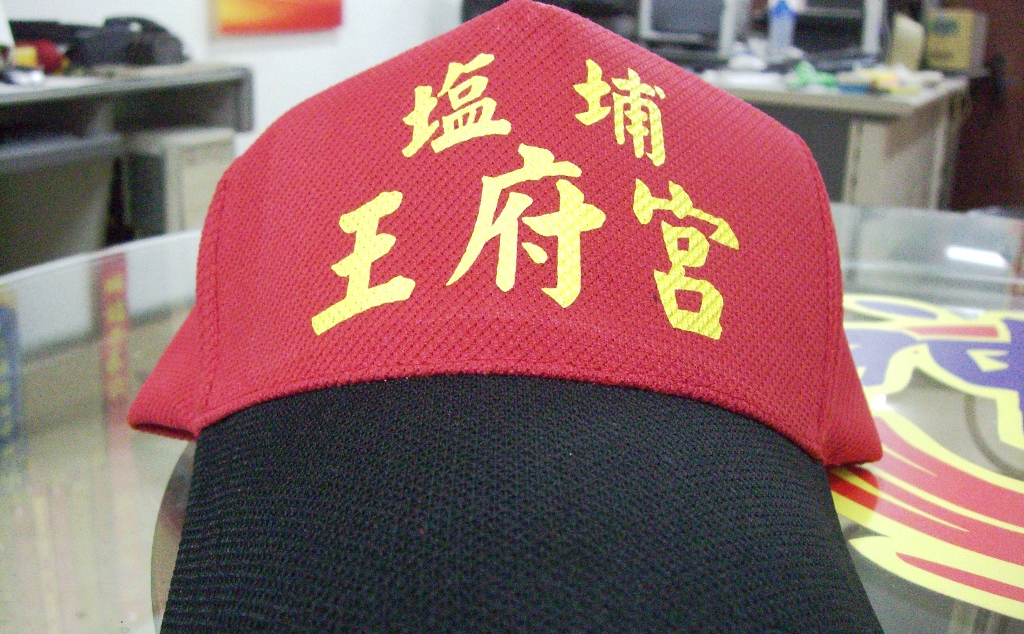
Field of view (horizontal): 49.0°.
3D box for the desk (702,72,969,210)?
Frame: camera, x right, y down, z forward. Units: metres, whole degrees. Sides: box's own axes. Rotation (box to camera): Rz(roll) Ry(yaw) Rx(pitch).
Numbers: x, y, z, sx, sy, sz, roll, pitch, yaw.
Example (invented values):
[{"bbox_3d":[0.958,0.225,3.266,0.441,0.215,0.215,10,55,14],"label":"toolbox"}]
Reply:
[{"bbox_3d":[0.417,-0.294,3.056,1.350,0.735,0.630,11,20,28],"label":"desk"}]

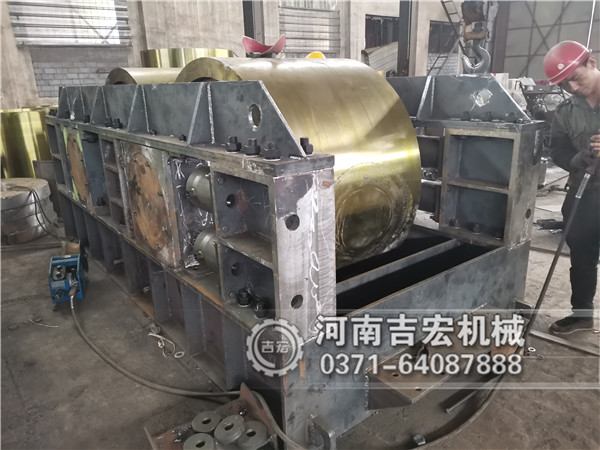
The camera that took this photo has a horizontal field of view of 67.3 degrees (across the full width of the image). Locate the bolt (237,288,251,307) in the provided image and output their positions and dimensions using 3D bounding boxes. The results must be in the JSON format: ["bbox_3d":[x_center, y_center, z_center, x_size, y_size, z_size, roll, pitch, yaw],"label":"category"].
[{"bbox_3d":[-0.262,0.345,2.110,0.054,0.068,0.054,-15,21,-35],"label":"bolt"}]

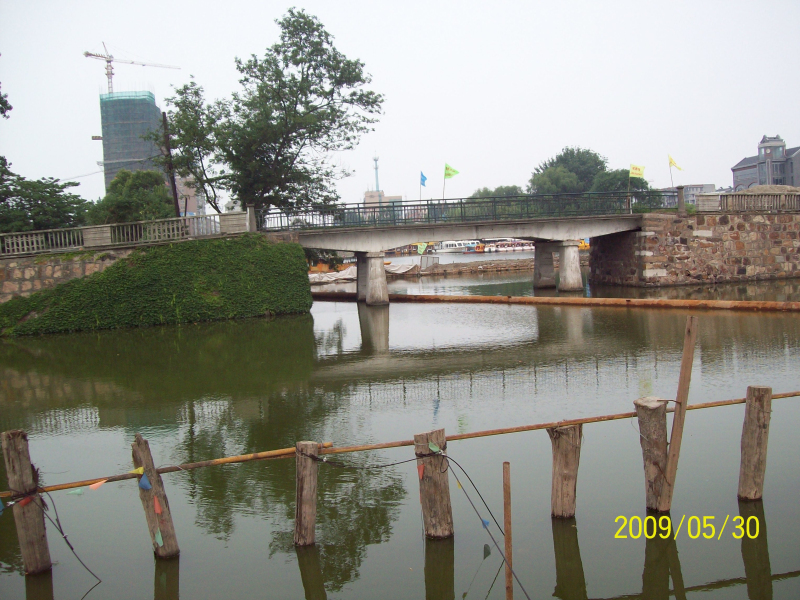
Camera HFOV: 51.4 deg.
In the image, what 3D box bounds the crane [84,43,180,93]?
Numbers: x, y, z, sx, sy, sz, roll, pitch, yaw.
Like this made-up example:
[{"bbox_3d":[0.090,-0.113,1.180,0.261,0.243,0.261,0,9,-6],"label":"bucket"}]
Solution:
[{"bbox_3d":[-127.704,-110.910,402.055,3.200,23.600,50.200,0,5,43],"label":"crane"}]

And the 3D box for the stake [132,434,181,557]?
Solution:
[{"bbox_3d":[-1.808,1.427,6.119,0.186,0.920,0.186,-12,6,-16],"label":"stake"}]

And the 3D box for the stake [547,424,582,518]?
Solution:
[{"bbox_3d":[1.297,1.315,6.539,0.248,0.723,0.248,0,4,10],"label":"stake"}]

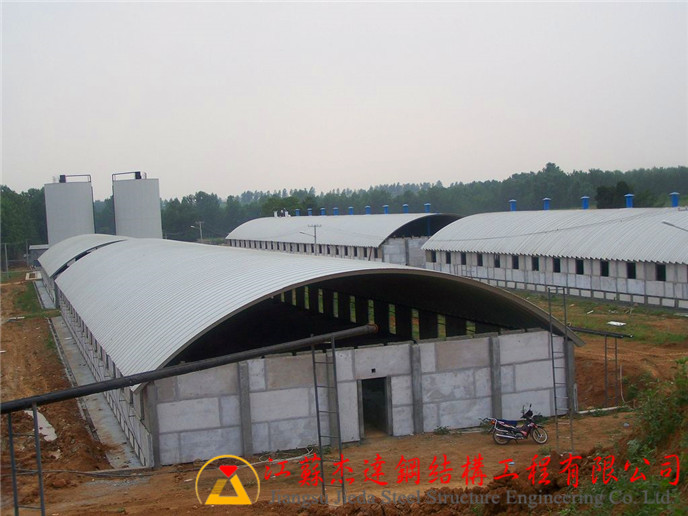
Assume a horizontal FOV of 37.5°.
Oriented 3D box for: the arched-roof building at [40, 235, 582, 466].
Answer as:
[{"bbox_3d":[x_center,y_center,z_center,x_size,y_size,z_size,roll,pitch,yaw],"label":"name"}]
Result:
[{"bbox_3d":[-16.728,1.188,86.538,15.272,5.450,113.856,-4,3,-18],"label":"arched-roof building"}]

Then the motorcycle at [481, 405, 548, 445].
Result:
[{"bbox_3d":[5.580,5.417,32.593,2.000,1.170,0.750,-3,3,7],"label":"motorcycle"}]

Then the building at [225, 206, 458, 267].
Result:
[{"bbox_3d":[-1.309,-3.565,150.240,15.600,7.200,71.700,-4,3,-20],"label":"building"}]

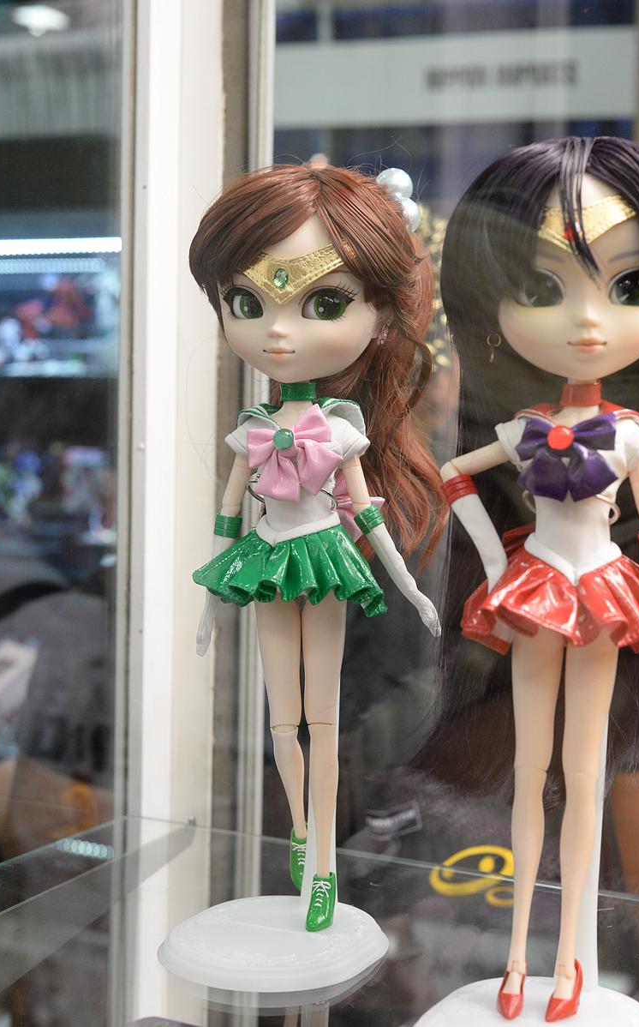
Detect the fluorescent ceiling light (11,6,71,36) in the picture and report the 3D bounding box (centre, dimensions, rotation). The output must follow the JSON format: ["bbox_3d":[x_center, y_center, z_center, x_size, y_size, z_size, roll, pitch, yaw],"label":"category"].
[{"bbox_3d":[-2.144,-3.803,11.000,0.430,0.180,0.430,0,4,-11],"label":"fluorescent ceiling light"}]

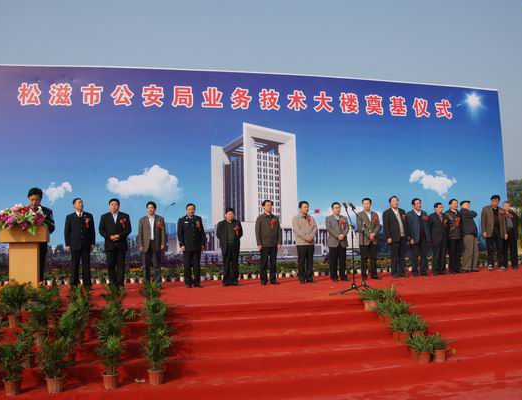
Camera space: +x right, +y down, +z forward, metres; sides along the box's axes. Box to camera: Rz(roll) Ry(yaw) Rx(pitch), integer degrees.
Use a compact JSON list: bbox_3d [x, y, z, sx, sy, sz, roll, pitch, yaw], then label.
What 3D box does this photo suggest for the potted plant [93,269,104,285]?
[{"bbox_3d":[-3.503,1.649,9.700,0.220,0.340,0.220,-1,-4,-12],"label":"potted plant"}]

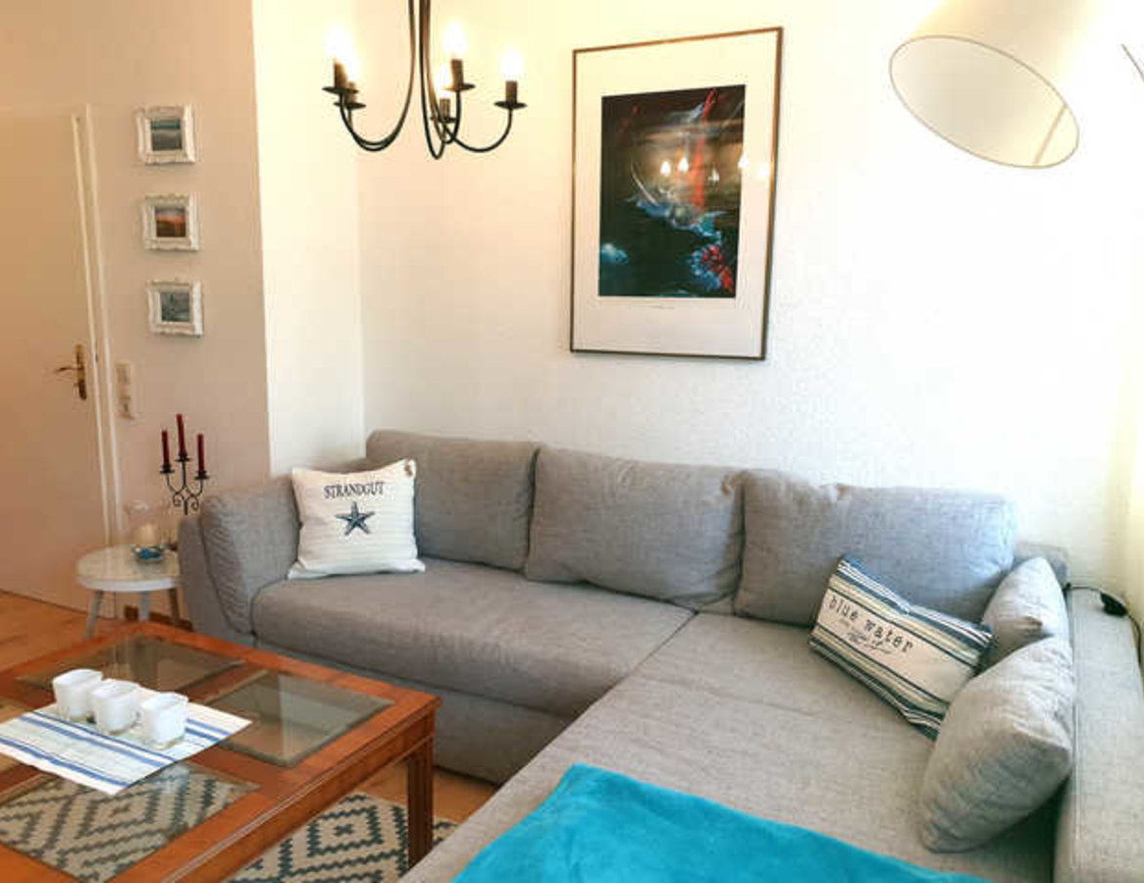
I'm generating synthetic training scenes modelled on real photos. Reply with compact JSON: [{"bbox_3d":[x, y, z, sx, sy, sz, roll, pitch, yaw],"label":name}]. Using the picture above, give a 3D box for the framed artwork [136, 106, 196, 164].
[{"bbox_3d":[-1.440,-1.088,3.135,0.230,0.195,0.028,5,10,24],"label":"framed artwork"}]

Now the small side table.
[{"bbox_3d":[-1.497,0.622,3.182,0.500,0.420,0.500,6,11,25],"label":"small side table"}]

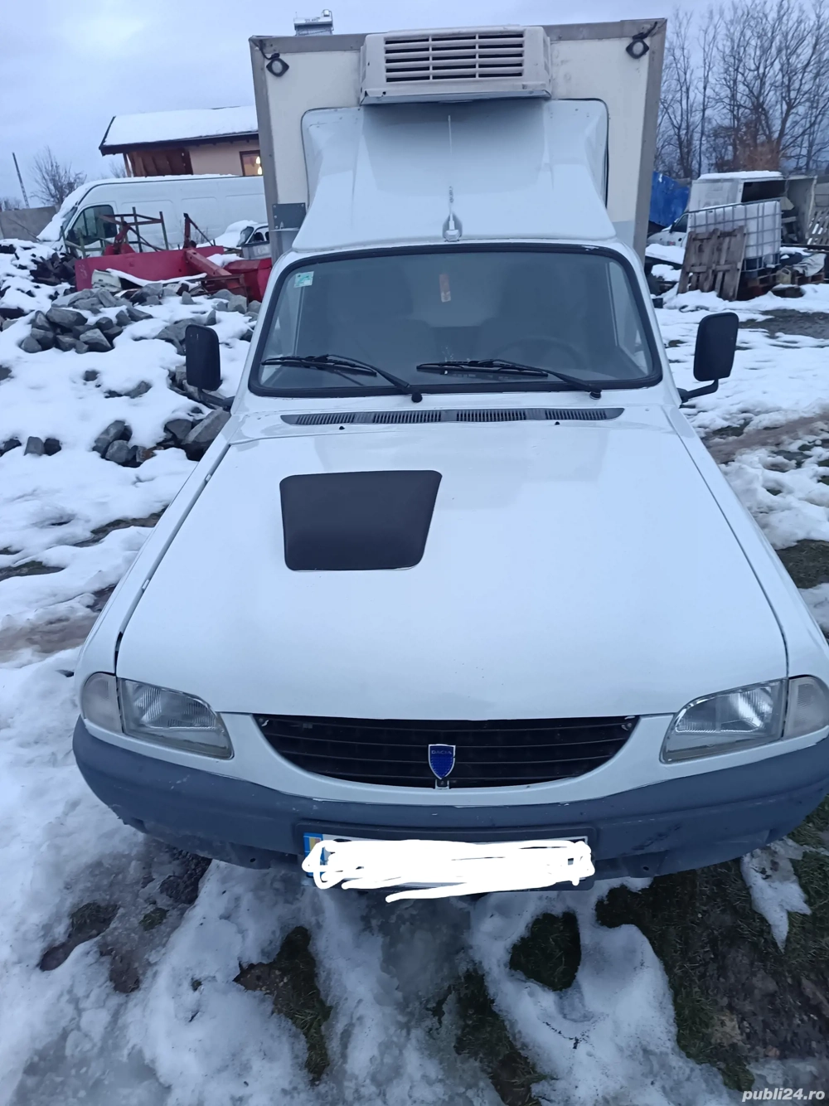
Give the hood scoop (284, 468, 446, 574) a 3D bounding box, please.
[{"bbox_3d":[-0.131,-0.090,1.806,0.385,0.060,0.370,-1,36,3],"label":"hood scoop"}]

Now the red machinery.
[{"bbox_3d":[-4.093,-5.302,13.880,3.400,1.550,1.700,0,25,8],"label":"red machinery"}]

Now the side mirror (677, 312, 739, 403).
[{"bbox_3d":[0.944,-0.628,2.460,0.180,0.290,0.090,-5,25,-6],"label":"side mirror"}]

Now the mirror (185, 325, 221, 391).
[{"bbox_3d":[-0.703,-0.661,2.577,0.125,0.210,0.065,9,26,15],"label":"mirror"}]

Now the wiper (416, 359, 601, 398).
[{"bbox_3d":[0.305,-0.561,2.470,0.590,0.060,0.140,-1,70,3],"label":"wiper"}]

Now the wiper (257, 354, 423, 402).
[{"bbox_3d":[-0.239,-0.573,2.510,0.530,0.060,0.160,-1,70,3],"label":"wiper"}]

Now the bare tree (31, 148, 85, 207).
[{"bbox_3d":[-14.041,-14.015,30.858,2.300,4.100,2.300,-2,25,3],"label":"bare tree"}]

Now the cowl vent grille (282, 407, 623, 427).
[{"bbox_3d":[0.117,-0.420,2.360,1.050,0.028,0.085,-1,37,3],"label":"cowl vent grille"}]

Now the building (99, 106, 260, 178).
[{"bbox_3d":[-5.951,-14.923,30.473,10.000,5.300,6.500,2,25,10],"label":"building"}]

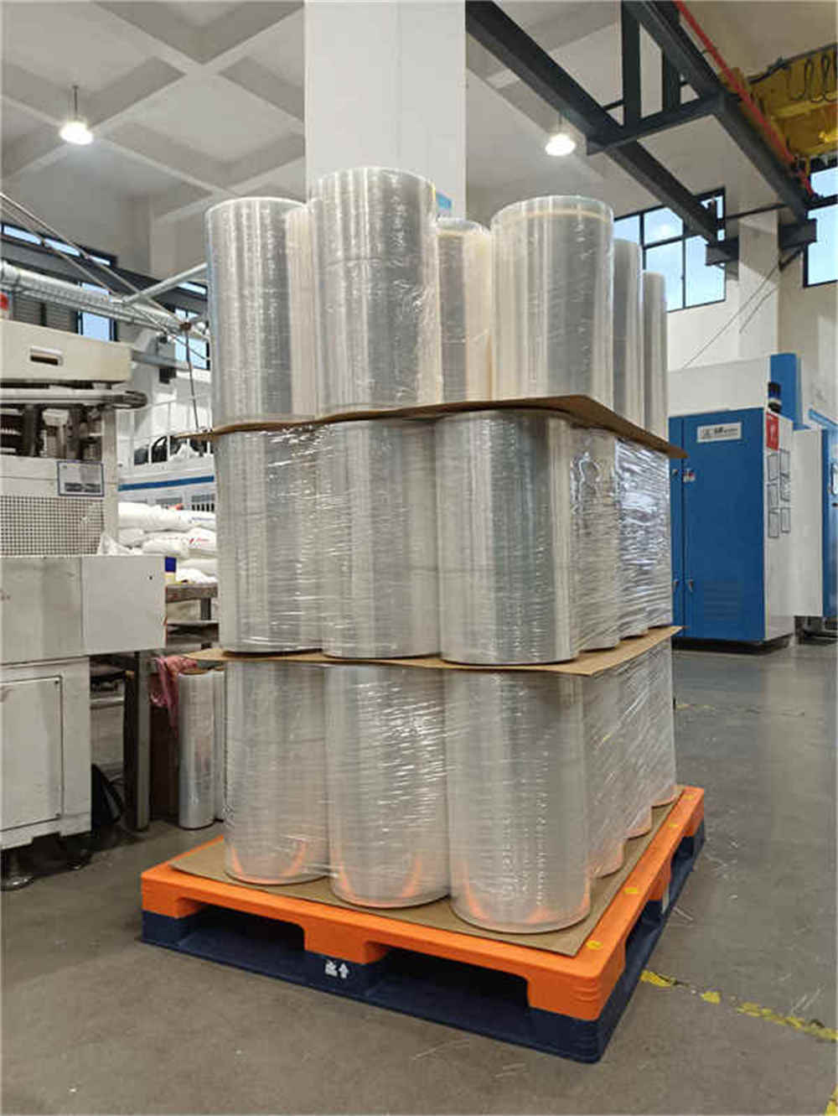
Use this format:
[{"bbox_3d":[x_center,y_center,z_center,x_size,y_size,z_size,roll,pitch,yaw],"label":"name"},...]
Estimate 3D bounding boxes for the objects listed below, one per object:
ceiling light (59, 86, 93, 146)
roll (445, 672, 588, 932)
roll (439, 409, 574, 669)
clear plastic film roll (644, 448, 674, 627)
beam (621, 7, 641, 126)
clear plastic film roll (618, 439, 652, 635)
[{"bbox_3d":[-4.319,-5.563,10.150,0.410,0.735,0.410,-1,0,38],"label":"ceiling light"},{"bbox_3d":[0.199,0.461,1.661,0.283,0.501,0.283,-1,0,0],"label":"roll"},{"bbox_3d":[0.181,-0.040,1.670,0.284,0.485,0.284,-2,0,0],"label":"roll"},{"bbox_3d":[0.616,-0.038,2.453,0.284,0.485,0.284,-2,0,27],"label":"clear plastic film roll"},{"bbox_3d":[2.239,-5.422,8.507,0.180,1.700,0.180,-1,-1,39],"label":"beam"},{"bbox_3d":[0.471,-0.039,2.192,0.284,0.485,0.284,-2,0,0],"label":"clear plastic film roll"}]

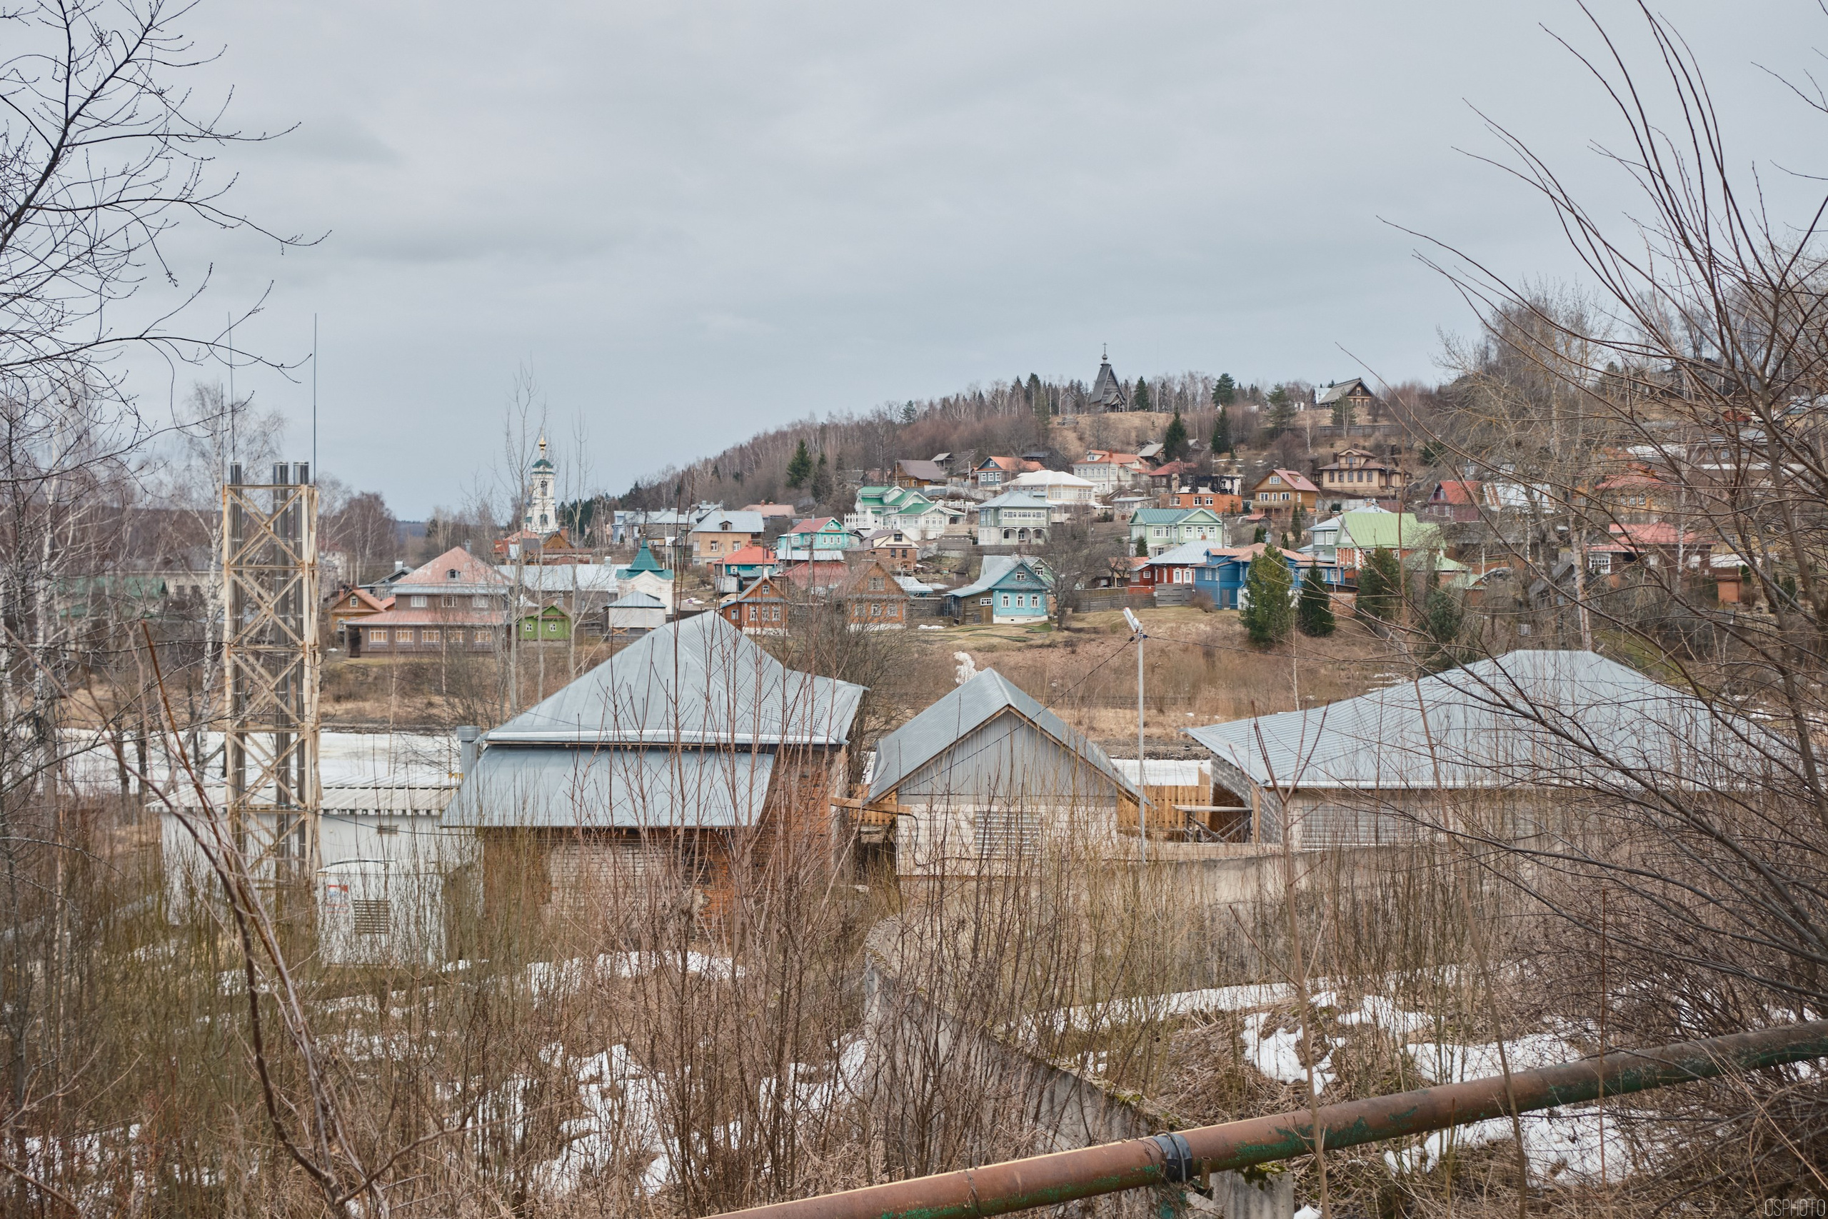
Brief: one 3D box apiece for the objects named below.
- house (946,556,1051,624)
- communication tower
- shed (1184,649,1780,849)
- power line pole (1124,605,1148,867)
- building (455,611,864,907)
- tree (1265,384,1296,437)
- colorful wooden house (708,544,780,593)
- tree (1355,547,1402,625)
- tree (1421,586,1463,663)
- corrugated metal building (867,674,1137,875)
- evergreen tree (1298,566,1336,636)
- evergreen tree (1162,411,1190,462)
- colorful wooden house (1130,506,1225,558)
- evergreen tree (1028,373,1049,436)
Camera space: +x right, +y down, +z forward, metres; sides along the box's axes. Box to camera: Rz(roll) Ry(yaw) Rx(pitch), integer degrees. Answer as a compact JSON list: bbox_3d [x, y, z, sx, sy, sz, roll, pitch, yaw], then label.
[{"bbox_3d":[9.740,-2.109,202.000,11.600,7.400,9.500,0,1,-7],"label":"house"},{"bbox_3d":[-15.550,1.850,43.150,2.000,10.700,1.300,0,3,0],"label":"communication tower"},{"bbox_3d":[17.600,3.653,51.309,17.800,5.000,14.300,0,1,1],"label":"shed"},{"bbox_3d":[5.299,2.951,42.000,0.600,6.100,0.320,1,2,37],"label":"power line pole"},{"bbox_3d":[-6.200,3.590,49.650,9.000,6.500,19.000,0,3,0],"label":"building"},{"bbox_3d":[78.486,-42.415,380.000,6.300,11.300,6.300,0,1,0],"label":"tree"},{"bbox_3d":[-22.380,-5.430,241.540,8.500,6.500,8.000,0,3,-4],"label":"colorful wooden house"},{"bbox_3d":[47.610,-2.480,182.000,4.800,8.000,4.800,0,3,0],"label":"tree"},{"bbox_3d":[50.482,1.433,170.000,4.100,7.400,4.100,0,1,0],"label":"tree"},{"bbox_3d":[2.420,4.303,51.325,7.200,4.400,15.300,0,1,1],"label":"corrugated metal building"},{"bbox_3d":[42.305,-0.751,187.000,3.900,7.400,3.900,0,1,0],"label":"evergreen tree"},{"bbox_3d":[46.450,-30.610,315.000,4.600,8.900,4.600,0,3,0],"label":"evergreen tree"},{"bbox_3d":[36.823,-10.116,247.000,12.000,7.500,8.500,0,1,-6],"label":"colorful wooden house"},{"bbox_3d":[28.480,-46.830,405.000,4.700,14.700,4.700,0,3,0],"label":"evergreen tree"}]

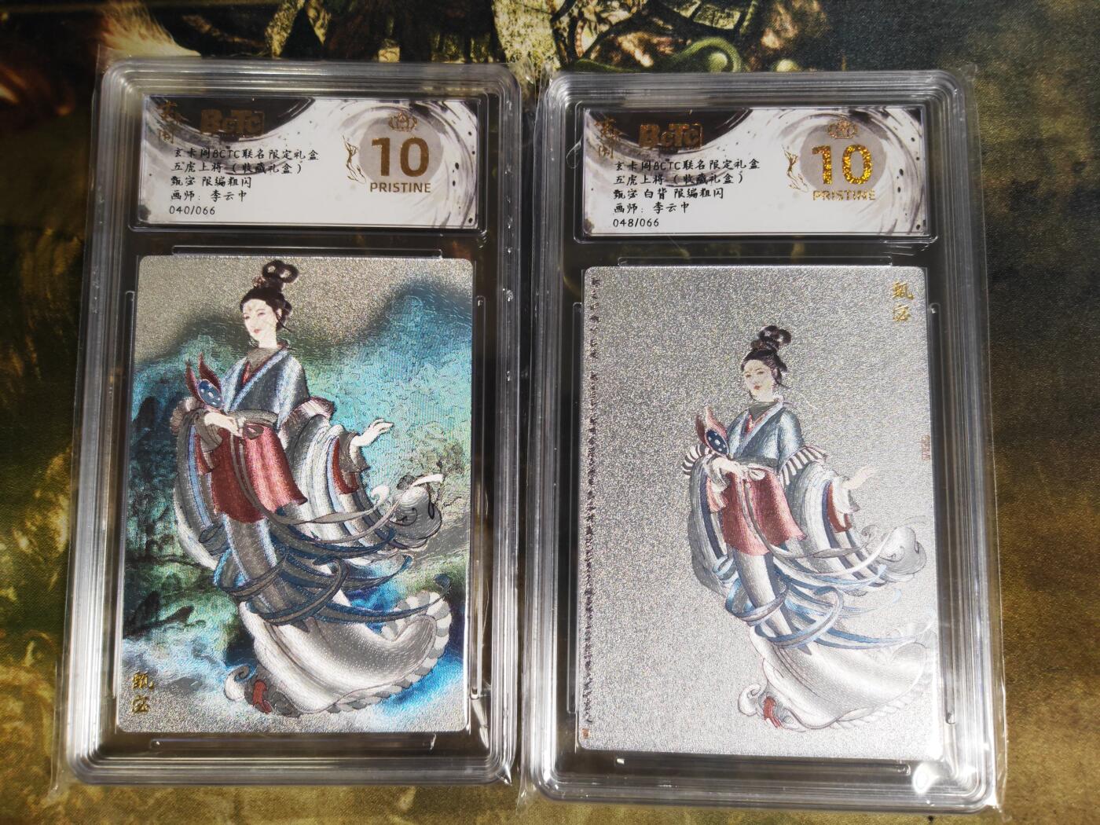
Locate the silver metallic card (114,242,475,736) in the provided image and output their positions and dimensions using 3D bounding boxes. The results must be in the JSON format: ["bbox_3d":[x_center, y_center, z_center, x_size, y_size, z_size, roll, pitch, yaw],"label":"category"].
[{"bbox_3d":[-0.046,0.014,0.160,0.063,0.001,0.088,0,85,-1],"label":"silver metallic card"}]

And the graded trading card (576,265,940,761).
[{"bbox_3d":[0.037,0.016,0.156,0.063,0.001,0.088,1,84,3],"label":"graded trading card"}]

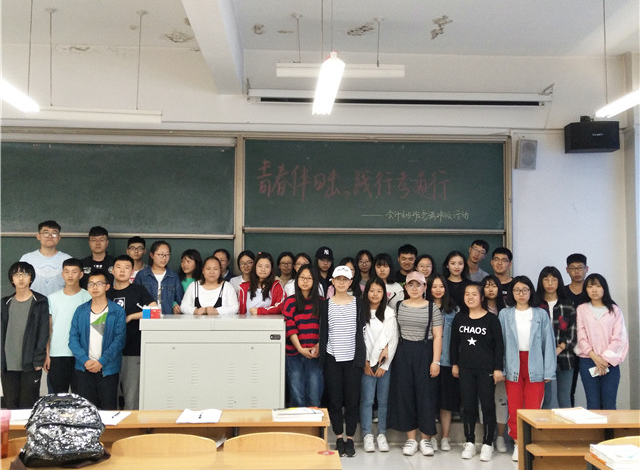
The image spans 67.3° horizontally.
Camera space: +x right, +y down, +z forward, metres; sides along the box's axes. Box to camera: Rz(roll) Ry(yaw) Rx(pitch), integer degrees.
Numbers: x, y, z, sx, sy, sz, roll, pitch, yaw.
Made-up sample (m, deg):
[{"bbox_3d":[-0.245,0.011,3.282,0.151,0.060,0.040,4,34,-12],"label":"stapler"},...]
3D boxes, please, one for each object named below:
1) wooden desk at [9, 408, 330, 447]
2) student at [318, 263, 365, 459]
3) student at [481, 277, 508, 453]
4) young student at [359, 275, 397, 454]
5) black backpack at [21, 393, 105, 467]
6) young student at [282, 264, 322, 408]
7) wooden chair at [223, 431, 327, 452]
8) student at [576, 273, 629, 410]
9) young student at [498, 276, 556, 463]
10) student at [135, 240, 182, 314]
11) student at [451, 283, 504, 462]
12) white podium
[{"bbox_3d":[-1.043,1.557,3.131,2.200,0.755,0.360,0,-2,-2],"label":"wooden desk"},{"bbox_3d":[0.205,1.144,4.469,0.430,1.708,0.290,0,-2,1],"label":"student"},{"bbox_3d":[1.593,1.185,4.465,0.430,1.623,0.300,0,-3,10],"label":"student"},{"bbox_3d":[0.545,1.194,4.444,0.390,1.588,0.320,0,-3,0],"label":"young student"},{"bbox_3d":[-1.277,0.961,2.412,0.360,0.325,0.200,1,-3,-18],"label":"black backpack"},{"bbox_3d":[-0.153,1.139,4.537,0.420,1.718,0.290,1,-2,-6],"label":"young student"},{"bbox_3d":[-0.237,1.451,2.631,0.500,0.876,0.450,0,-2,-2],"label":"wooden chair"},{"bbox_3d":[2.644,1.182,4.465,0.450,1.645,0.280,-1,-3,17],"label":"student"},{"bbox_3d":[1.886,1.191,4.389,0.490,1.629,0.290,0,-2,11],"label":"young student"},{"bbox_3d":[-1.816,0.960,5.406,0.470,1.774,0.300,1,-3,-15],"label":"student"},{"bbox_3d":[1.438,1.226,4.414,0.470,1.555,0.290,0,-2,7],"label":"student"},{"bbox_3d":[-1.053,1.312,4.905,1.405,0.972,0.580,0,-2,-2],"label":"white podium"}]

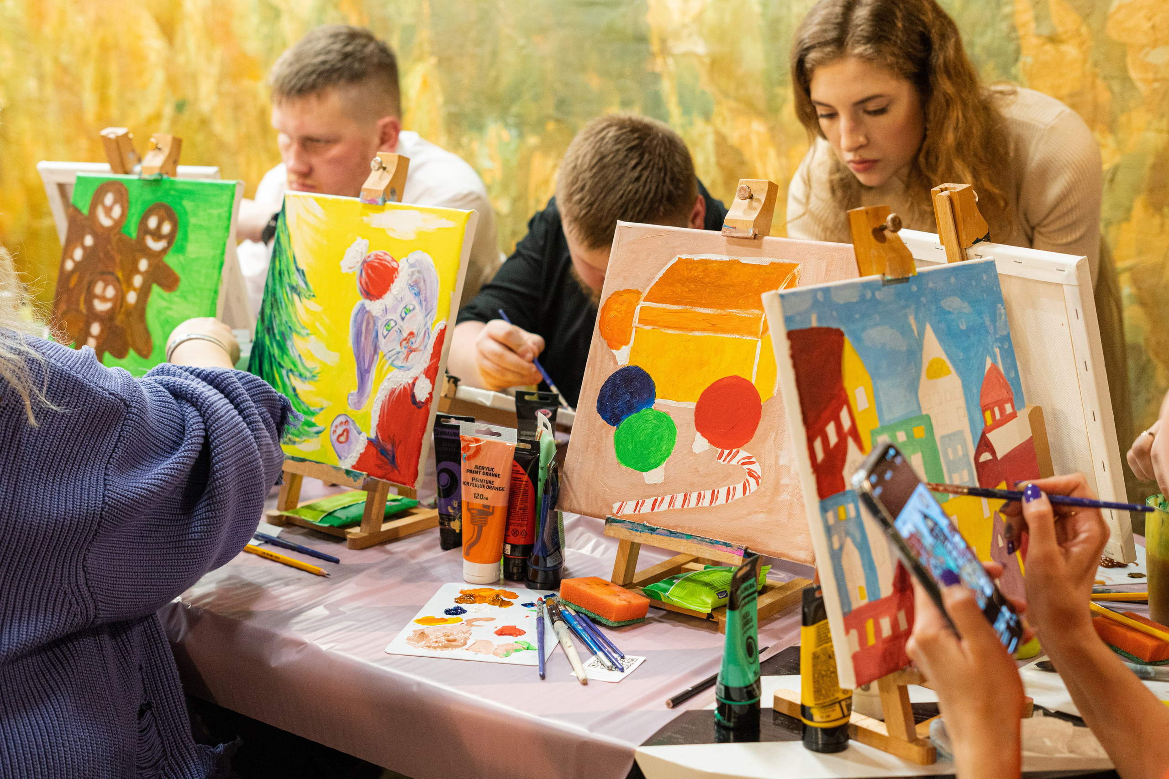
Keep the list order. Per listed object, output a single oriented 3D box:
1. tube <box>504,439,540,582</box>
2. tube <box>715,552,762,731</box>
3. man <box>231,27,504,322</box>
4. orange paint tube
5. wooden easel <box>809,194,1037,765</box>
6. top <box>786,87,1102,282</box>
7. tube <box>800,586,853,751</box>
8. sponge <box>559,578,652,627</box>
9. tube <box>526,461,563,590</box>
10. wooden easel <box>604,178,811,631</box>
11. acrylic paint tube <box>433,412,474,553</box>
[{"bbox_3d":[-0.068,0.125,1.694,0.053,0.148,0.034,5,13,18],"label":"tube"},{"bbox_3d":[0.132,0.211,1.347,0.038,0.137,0.057,7,14,27],"label":"tube"},{"bbox_3d":[-0.305,0.102,2.469,0.520,1.280,0.680,9,15,32],"label":"man"},{"bbox_3d":[-0.104,0.118,1.687,0.063,0.164,0.040,5,14,19],"label":"orange paint tube"},{"bbox_3d":[0.271,0.067,1.338,0.165,0.424,0.175,-12,18,-43],"label":"wooden easel"},{"bbox_3d":[0.487,-0.168,2.255,0.450,0.500,0.380,7,14,27],"label":"top"},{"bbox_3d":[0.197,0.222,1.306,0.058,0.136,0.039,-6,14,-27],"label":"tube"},{"bbox_3d":[0.021,0.210,1.607,0.045,0.025,0.089,-8,16,-34],"label":"sponge"},{"bbox_3d":[-0.038,0.137,1.673,0.039,0.134,0.055,5,13,18],"label":"tube"},{"bbox_3d":[0.135,0.006,1.601,0.165,0.424,0.175,10,16,35],"label":"wooden easel"},{"bbox_3d":[-0.142,0.102,1.792,0.054,0.148,0.035,8,15,29],"label":"acrylic paint tube"}]

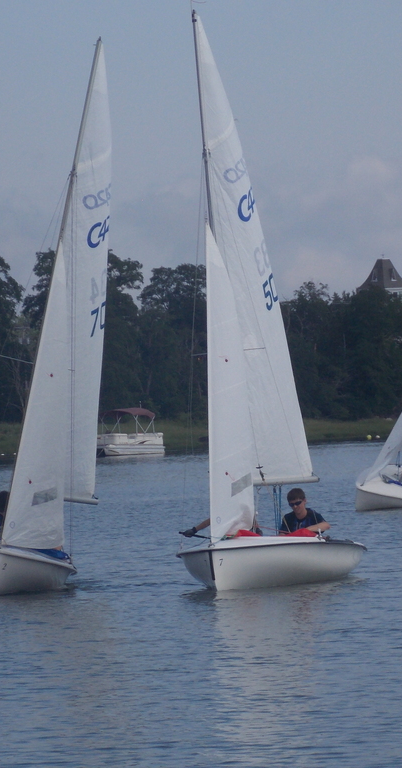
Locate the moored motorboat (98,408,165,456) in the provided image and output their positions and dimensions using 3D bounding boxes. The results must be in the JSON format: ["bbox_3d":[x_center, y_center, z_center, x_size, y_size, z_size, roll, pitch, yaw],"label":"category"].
[{"bbox_3d":[-4.778,2.791,281.010,2.500,2.750,6.200,-3,-1,36],"label":"moored motorboat"}]

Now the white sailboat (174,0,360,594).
[{"bbox_3d":[0.345,-0.879,53.601,1.660,6.400,4.250,-7,-1,15],"label":"white sailboat"}]

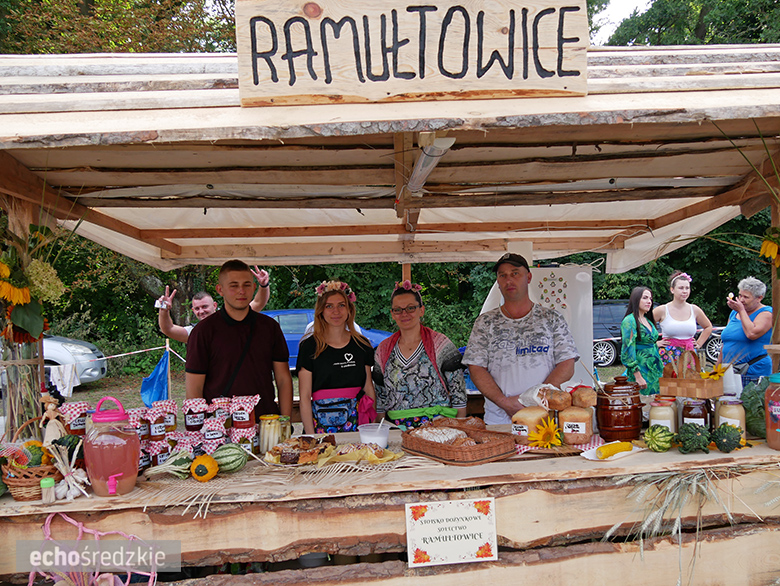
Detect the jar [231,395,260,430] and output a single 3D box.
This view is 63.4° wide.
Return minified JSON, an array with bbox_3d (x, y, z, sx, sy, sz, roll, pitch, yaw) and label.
[{"bbox_3d":[-0.584,0.481,2.550,0.107,0.118,0.105,-2,1,-5],"label":"jar"}]

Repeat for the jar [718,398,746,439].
[{"bbox_3d":[1.318,0.500,2.430,0.107,0.157,0.107,-1,2,36],"label":"jar"}]

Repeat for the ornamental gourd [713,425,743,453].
[{"bbox_3d":[1.235,0.536,2.310,0.105,0.105,0.098,-1,2,28],"label":"ornamental gourd"}]

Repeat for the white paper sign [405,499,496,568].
[{"bbox_3d":[0.206,0.798,2.100,0.297,0.210,0.006,-3,1,-4],"label":"white paper sign"}]

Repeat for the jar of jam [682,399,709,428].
[{"bbox_3d":[1.189,0.501,2.460,0.099,0.155,0.099,-1,2,26],"label":"jar of jam"}]

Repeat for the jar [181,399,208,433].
[{"bbox_3d":[-0.767,0.482,2.490,0.100,0.118,0.100,-2,1,-14],"label":"jar"}]

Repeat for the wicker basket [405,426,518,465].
[{"bbox_3d":[0.247,0.577,2.421,0.325,0.066,0.420,-3,1,-44],"label":"wicker basket"}]

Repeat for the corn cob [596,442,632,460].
[{"bbox_3d":[0.802,0.558,2.235,0.157,0.041,0.041,-3,1,-28],"label":"corn cob"}]

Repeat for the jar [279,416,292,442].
[{"bbox_3d":[-0.454,0.582,2.680,0.075,0.117,0.075,-2,1,0],"label":"jar"}]

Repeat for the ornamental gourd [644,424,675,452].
[{"bbox_3d":[0.997,0.538,2.335,0.104,0.104,0.104,-2,1,3],"label":"ornamental gourd"}]

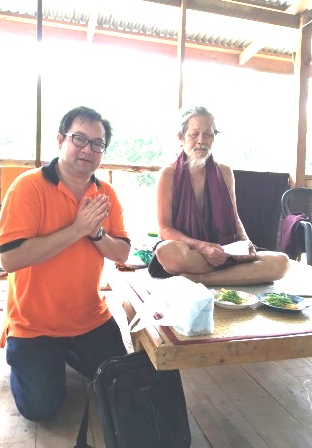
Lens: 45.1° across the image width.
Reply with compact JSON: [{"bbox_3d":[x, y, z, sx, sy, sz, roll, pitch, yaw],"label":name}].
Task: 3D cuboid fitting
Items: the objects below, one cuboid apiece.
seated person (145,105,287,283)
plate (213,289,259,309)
[{"bbox_3d":[0.310,-0.170,1.950,0.700,0.840,0.580,1,7,-16],"label":"seated person"},{"bbox_3d":[0.304,0.293,1.435,0.200,0.045,0.200,3,7,0],"label":"plate"}]

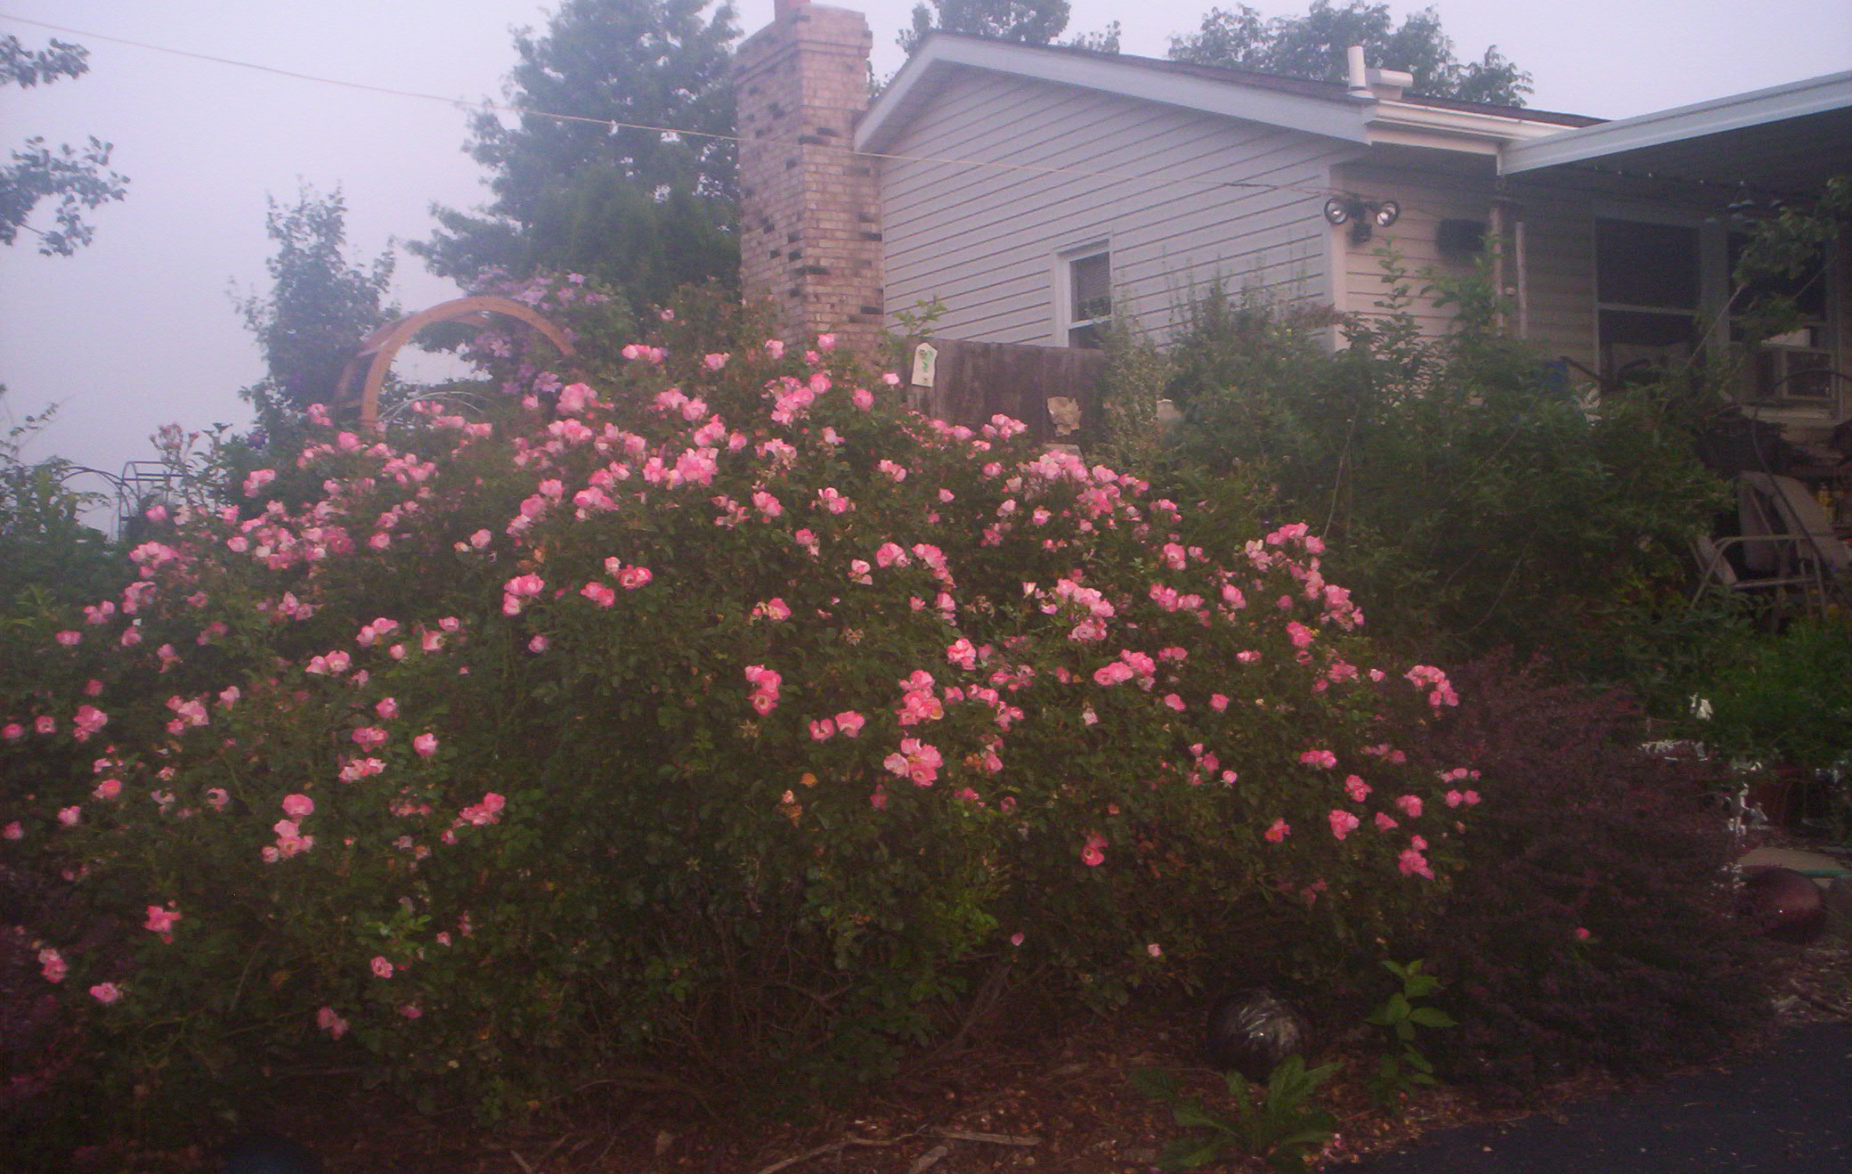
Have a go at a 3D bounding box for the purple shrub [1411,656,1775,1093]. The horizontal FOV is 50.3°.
[{"bbox_3d":[1.560,0.600,4.700,0.980,0.900,0.950,-2,0,18],"label":"purple shrub"}]

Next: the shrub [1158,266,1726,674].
[{"bbox_3d":[1.990,-0.330,7.600,2.250,1.820,1.900,-2,0,15],"label":"shrub"}]

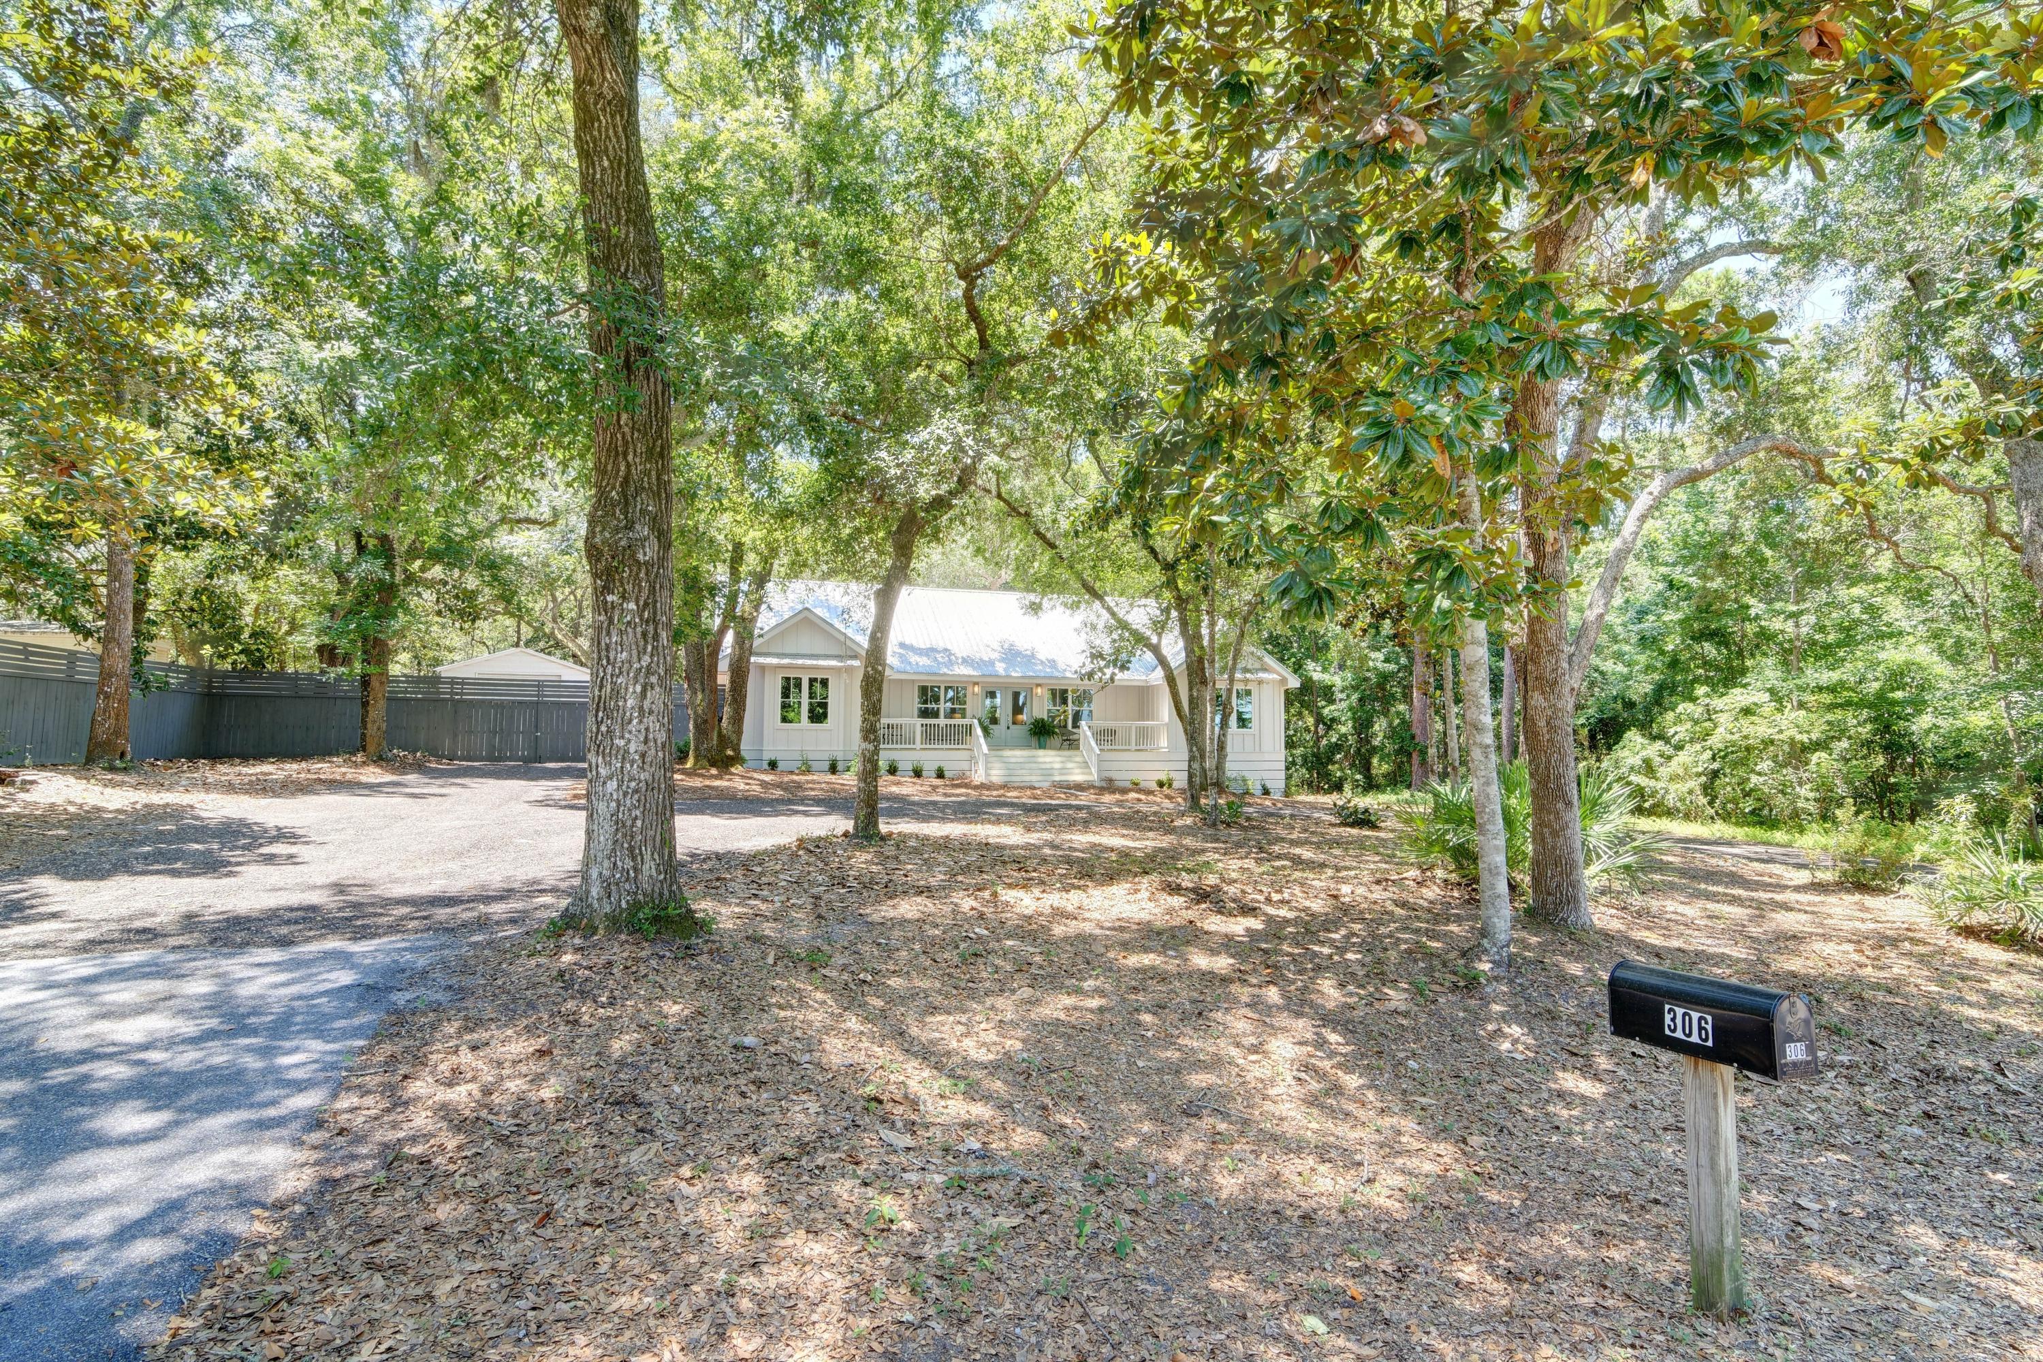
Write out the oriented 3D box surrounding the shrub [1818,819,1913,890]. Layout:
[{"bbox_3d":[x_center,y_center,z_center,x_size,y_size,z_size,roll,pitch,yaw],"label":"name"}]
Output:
[{"bbox_3d":[10.966,2.233,11.800,1.000,0.880,0.900,-2,-4,43],"label":"shrub"}]

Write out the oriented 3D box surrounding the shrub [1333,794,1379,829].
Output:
[{"bbox_3d":[7.164,2.711,19.400,0.900,0.660,0.800,-1,-3,20],"label":"shrub"}]

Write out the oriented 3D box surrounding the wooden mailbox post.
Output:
[{"bbox_3d":[2.055,1.370,2.705,0.172,0.957,0.478,2,-3,-20],"label":"wooden mailbox post"}]

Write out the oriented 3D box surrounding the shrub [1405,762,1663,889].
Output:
[{"bbox_3d":[6.425,1.792,11.400,2.800,1.400,2.400,-1,-4,29],"label":"shrub"}]

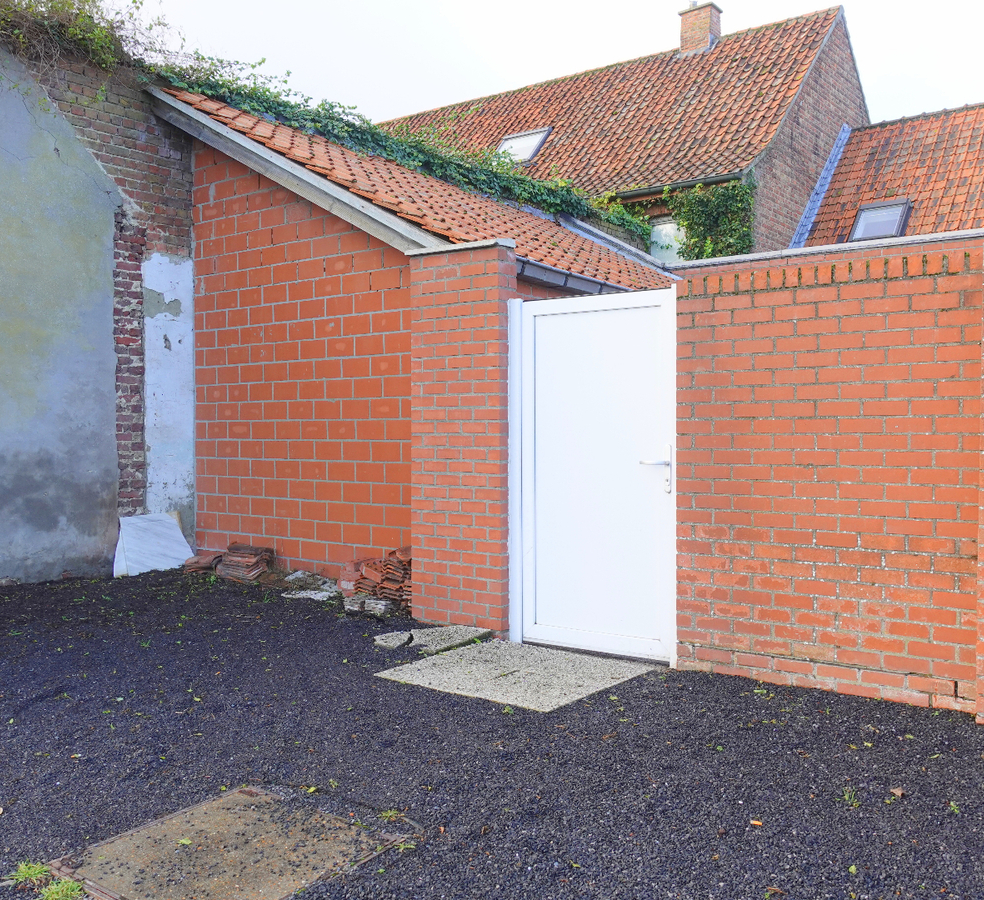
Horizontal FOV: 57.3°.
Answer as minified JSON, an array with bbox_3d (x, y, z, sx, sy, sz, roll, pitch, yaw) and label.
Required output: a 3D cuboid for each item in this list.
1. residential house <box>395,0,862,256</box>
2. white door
[{"bbox_3d":[1.299,-3.642,19.323,12.000,9.063,7.600,1,1,38],"label":"residential house"},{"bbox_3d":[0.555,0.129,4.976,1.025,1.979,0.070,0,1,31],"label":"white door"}]

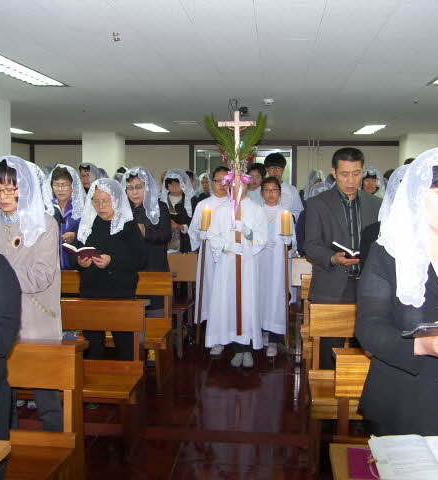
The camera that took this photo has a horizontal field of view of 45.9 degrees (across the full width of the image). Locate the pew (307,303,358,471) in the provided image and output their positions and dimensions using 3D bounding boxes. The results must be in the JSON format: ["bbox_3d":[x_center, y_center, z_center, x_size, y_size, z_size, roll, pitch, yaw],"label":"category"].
[{"bbox_3d":[1.260,0.763,2.571,1.600,0.790,0.478,1,6,7],"label":"pew"}]

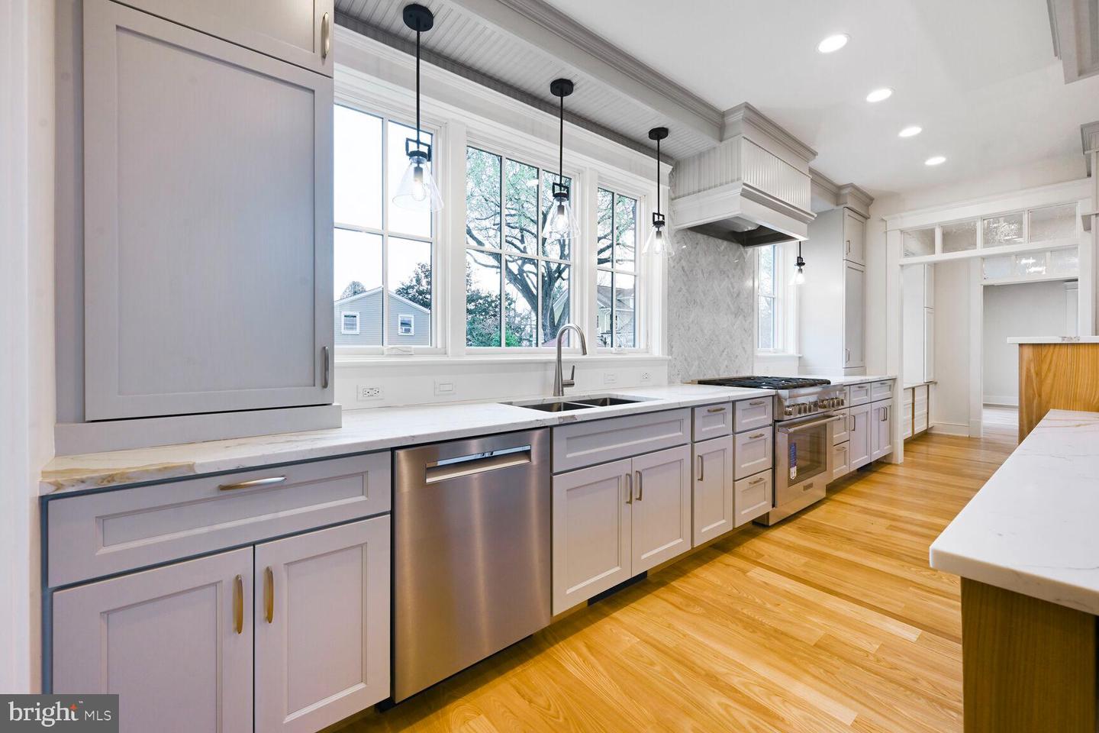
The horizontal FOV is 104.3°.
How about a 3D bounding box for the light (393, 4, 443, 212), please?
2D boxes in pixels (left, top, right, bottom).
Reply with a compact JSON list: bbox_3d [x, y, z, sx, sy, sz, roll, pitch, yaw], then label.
[{"bbox_3d":[-0.529,-1.034,1.739,0.196,0.763,0.196,-1,3,-38],"label":"light"}]

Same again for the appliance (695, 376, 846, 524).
[{"bbox_3d":[1.636,0.575,3.266,0.921,0.910,0.730,-1,1,-38],"label":"appliance"}]

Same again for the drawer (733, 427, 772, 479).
[{"bbox_3d":[1.116,0.521,2.778,0.469,0.266,0.480,-1,1,-38],"label":"drawer"}]

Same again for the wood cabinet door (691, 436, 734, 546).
[{"bbox_3d":[0.916,0.680,2.379,0.373,0.554,0.028,-1,2,-38],"label":"wood cabinet door"}]

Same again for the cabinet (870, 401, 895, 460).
[{"bbox_3d":[3.047,0.593,4.386,0.677,0.576,0.601,-1,3,-38],"label":"cabinet"}]

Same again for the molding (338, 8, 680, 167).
[{"bbox_3d":[0.001,-1.406,2.317,2.257,0.069,0.040,-1,3,-38],"label":"molding"}]

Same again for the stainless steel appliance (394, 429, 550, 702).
[{"bbox_3d":[-0.402,0.624,1.673,0.595,0.782,0.600,-1,1,-38],"label":"stainless steel appliance"}]

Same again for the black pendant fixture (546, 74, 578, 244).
[{"bbox_3d":[0.063,-1.046,2.190,0.196,0.768,0.196,0,2,0],"label":"black pendant fixture"}]

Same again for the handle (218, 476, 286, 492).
[{"bbox_3d":[-0.736,0.287,1.064,0.139,0.013,0.030,-1,3,-38],"label":"handle"}]

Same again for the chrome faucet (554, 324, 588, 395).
[{"bbox_3d":[0.134,-0.032,2.265,0.126,0.396,0.235,-1,3,-38],"label":"chrome faucet"}]

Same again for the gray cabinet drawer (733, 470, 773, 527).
[{"bbox_3d":[1.263,0.817,2.646,0.459,0.269,0.055,-2,3,-37],"label":"gray cabinet drawer"}]

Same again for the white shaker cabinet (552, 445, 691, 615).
[{"bbox_3d":[0.203,0.679,2.138,0.908,0.543,0.590,-1,1,-38],"label":"white shaker cabinet"}]

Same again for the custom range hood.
[{"bbox_3d":[1.535,-1.355,3.296,1.130,0.690,0.560,-1,1,-38],"label":"custom range hood"}]

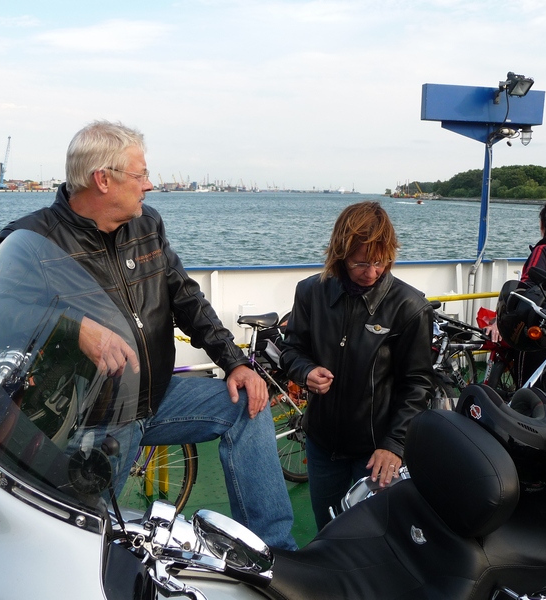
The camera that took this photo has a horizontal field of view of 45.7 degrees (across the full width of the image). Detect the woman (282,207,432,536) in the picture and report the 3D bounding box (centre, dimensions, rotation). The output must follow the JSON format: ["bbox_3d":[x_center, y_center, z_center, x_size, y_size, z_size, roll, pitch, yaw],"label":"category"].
[{"bbox_3d":[0.283,0.516,2.144,0.530,1.650,0.420,4,10,21],"label":"woman"}]

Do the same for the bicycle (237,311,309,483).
[{"bbox_3d":[-0.249,0.604,3.468,1.720,1.020,0.550,-5,11,-30],"label":"bicycle"}]

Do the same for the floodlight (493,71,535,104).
[{"bbox_3d":[2.099,-1.848,5.600,0.250,0.250,0.220,-3,41,-21],"label":"floodlight"}]

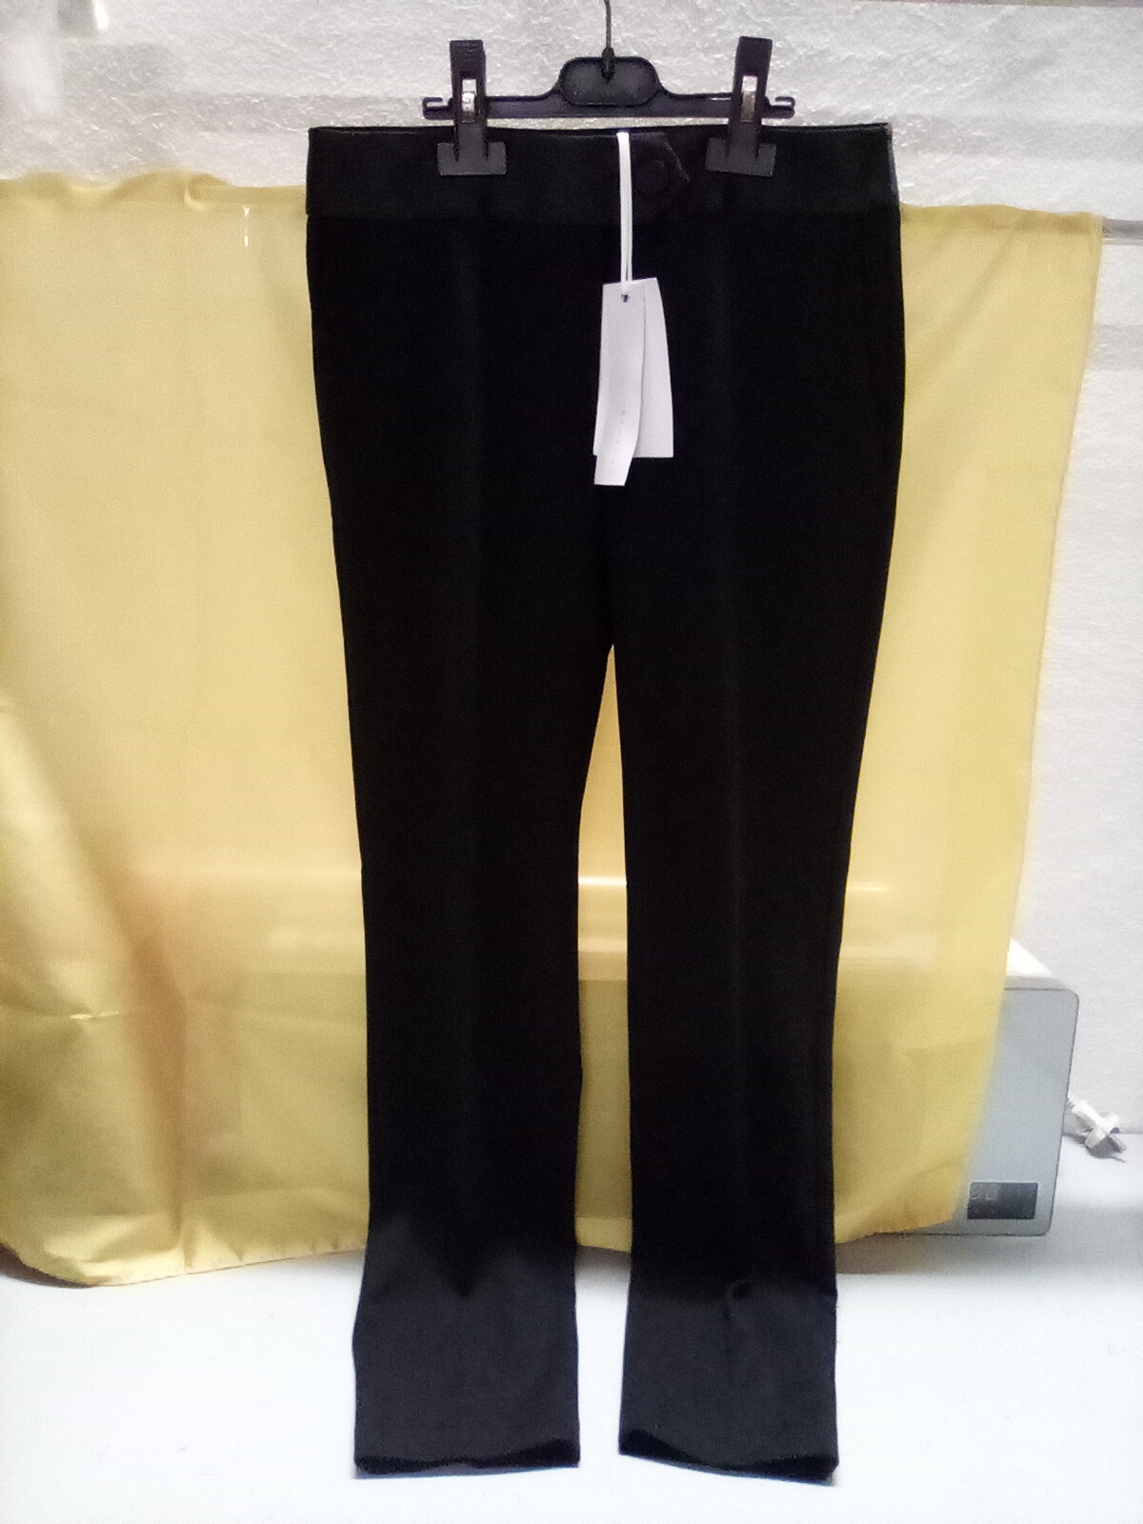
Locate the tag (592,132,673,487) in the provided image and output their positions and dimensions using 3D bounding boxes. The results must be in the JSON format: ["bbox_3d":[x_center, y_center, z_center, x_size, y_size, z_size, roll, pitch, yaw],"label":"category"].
[{"bbox_3d":[0.039,-0.273,0.754,0.052,0.204,0.018,0,16,0],"label":"tag"}]

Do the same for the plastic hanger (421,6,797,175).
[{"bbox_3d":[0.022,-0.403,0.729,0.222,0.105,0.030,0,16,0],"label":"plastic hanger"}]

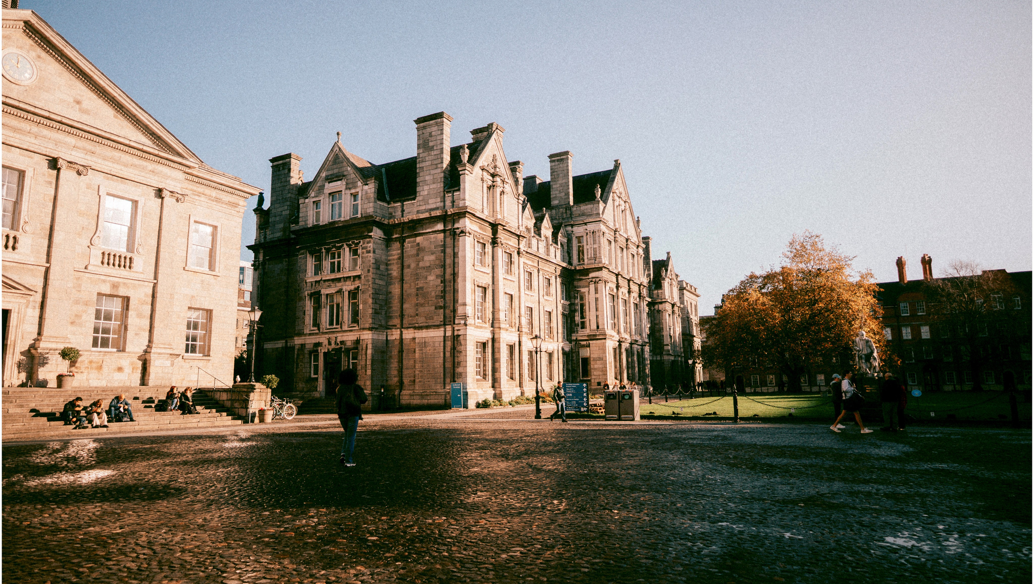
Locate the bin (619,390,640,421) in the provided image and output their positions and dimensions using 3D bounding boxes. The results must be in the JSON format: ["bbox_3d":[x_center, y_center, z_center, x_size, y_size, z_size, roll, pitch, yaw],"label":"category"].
[{"bbox_3d":[4.944,4.993,25.200,0.680,1.270,0.700,-6,-11,27],"label":"bin"}]

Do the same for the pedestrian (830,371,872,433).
[{"bbox_3d":[9.377,3.087,16.150,1.000,1.740,0.550,-5,-10,20],"label":"pedestrian"}]

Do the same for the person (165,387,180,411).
[{"bbox_3d":[-14.857,4.635,24.800,0.650,1.100,0.470,-3,-10,13],"label":"person"}]

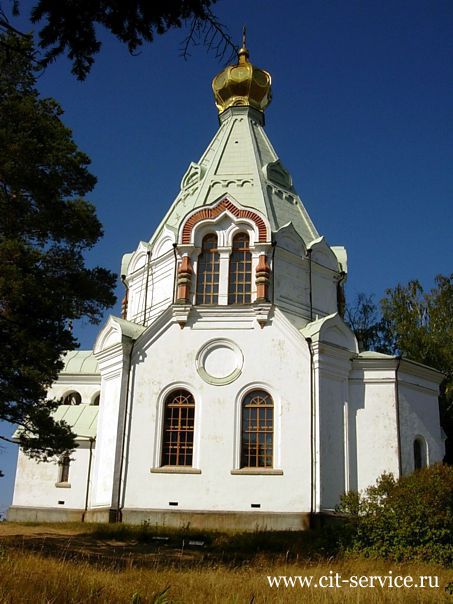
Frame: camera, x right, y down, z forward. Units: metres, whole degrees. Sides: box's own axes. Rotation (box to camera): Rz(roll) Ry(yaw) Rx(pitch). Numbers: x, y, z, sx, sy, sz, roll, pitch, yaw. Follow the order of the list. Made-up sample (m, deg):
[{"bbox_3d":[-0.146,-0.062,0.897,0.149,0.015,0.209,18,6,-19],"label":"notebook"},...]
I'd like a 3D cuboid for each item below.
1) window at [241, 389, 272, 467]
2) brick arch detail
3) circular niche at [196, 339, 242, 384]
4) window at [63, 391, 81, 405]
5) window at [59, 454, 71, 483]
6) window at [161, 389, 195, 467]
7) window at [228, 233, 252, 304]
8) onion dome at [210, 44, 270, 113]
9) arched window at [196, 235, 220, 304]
[{"bbox_3d":[1.168,4.791,25.206,1.237,2.923,0.300,-1,-19,7],"label":"window"},{"bbox_3d":[-0.089,-3.420,27.979,3.682,2.165,0.400,-1,-19,7],"label":"brick arch detail"},{"bbox_3d":[-0.250,2.353,26.119,1.888,1.898,0.250,-1,-19,7],"label":"circular niche"},{"bbox_3d":[-6.888,4.242,29.459,0.829,0.626,0.300,-1,-19,7],"label":"window"},{"bbox_3d":[-6.577,6.746,26.960,0.485,1.146,0.300,-1,-19,7],"label":"window"},{"bbox_3d":[-1.852,4.823,25.580,1.293,2.967,0.300,-1,-19,7],"label":"window"},{"bbox_3d":[0.593,-1.414,27.627,0.942,3.205,0.300,-1,-19,7],"label":"window"},{"bbox_3d":[0.874,-12.390,36.642,3.235,4.619,3.235,-1,-19,7],"label":"onion dome"},{"bbox_3d":[-0.744,-1.389,27.790,0.954,3.156,0.300,-1,-19,7],"label":"arched window"}]

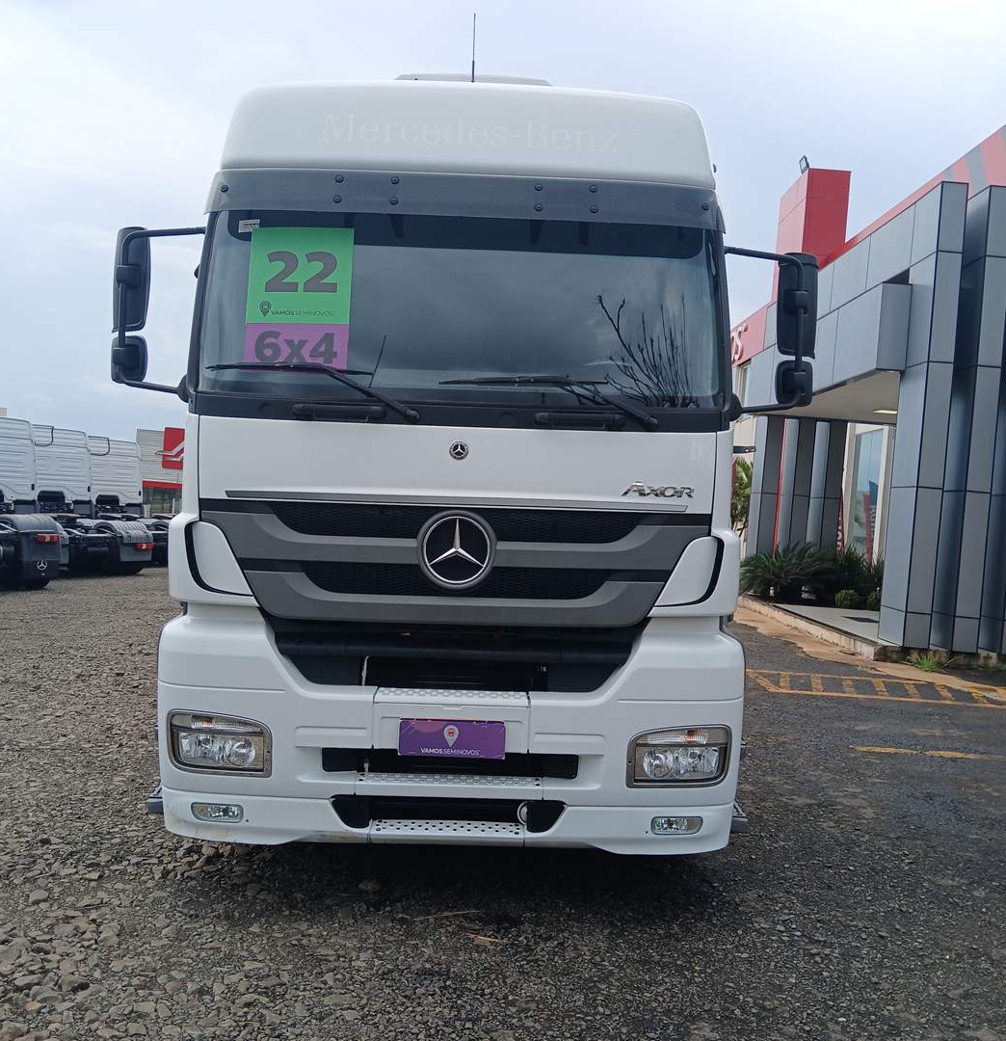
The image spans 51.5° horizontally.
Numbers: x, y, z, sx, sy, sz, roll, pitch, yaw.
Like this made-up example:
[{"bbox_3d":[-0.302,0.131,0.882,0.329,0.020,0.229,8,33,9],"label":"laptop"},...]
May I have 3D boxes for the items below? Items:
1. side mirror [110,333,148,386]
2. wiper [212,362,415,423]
[{"bbox_3d":[-1.589,-0.686,4.440,0.165,0.200,0.090,2,0,19],"label":"side mirror"},{"bbox_3d":[-0.788,-0.526,4.245,0.916,0.237,0.191,2,0,-1],"label":"wiper"}]

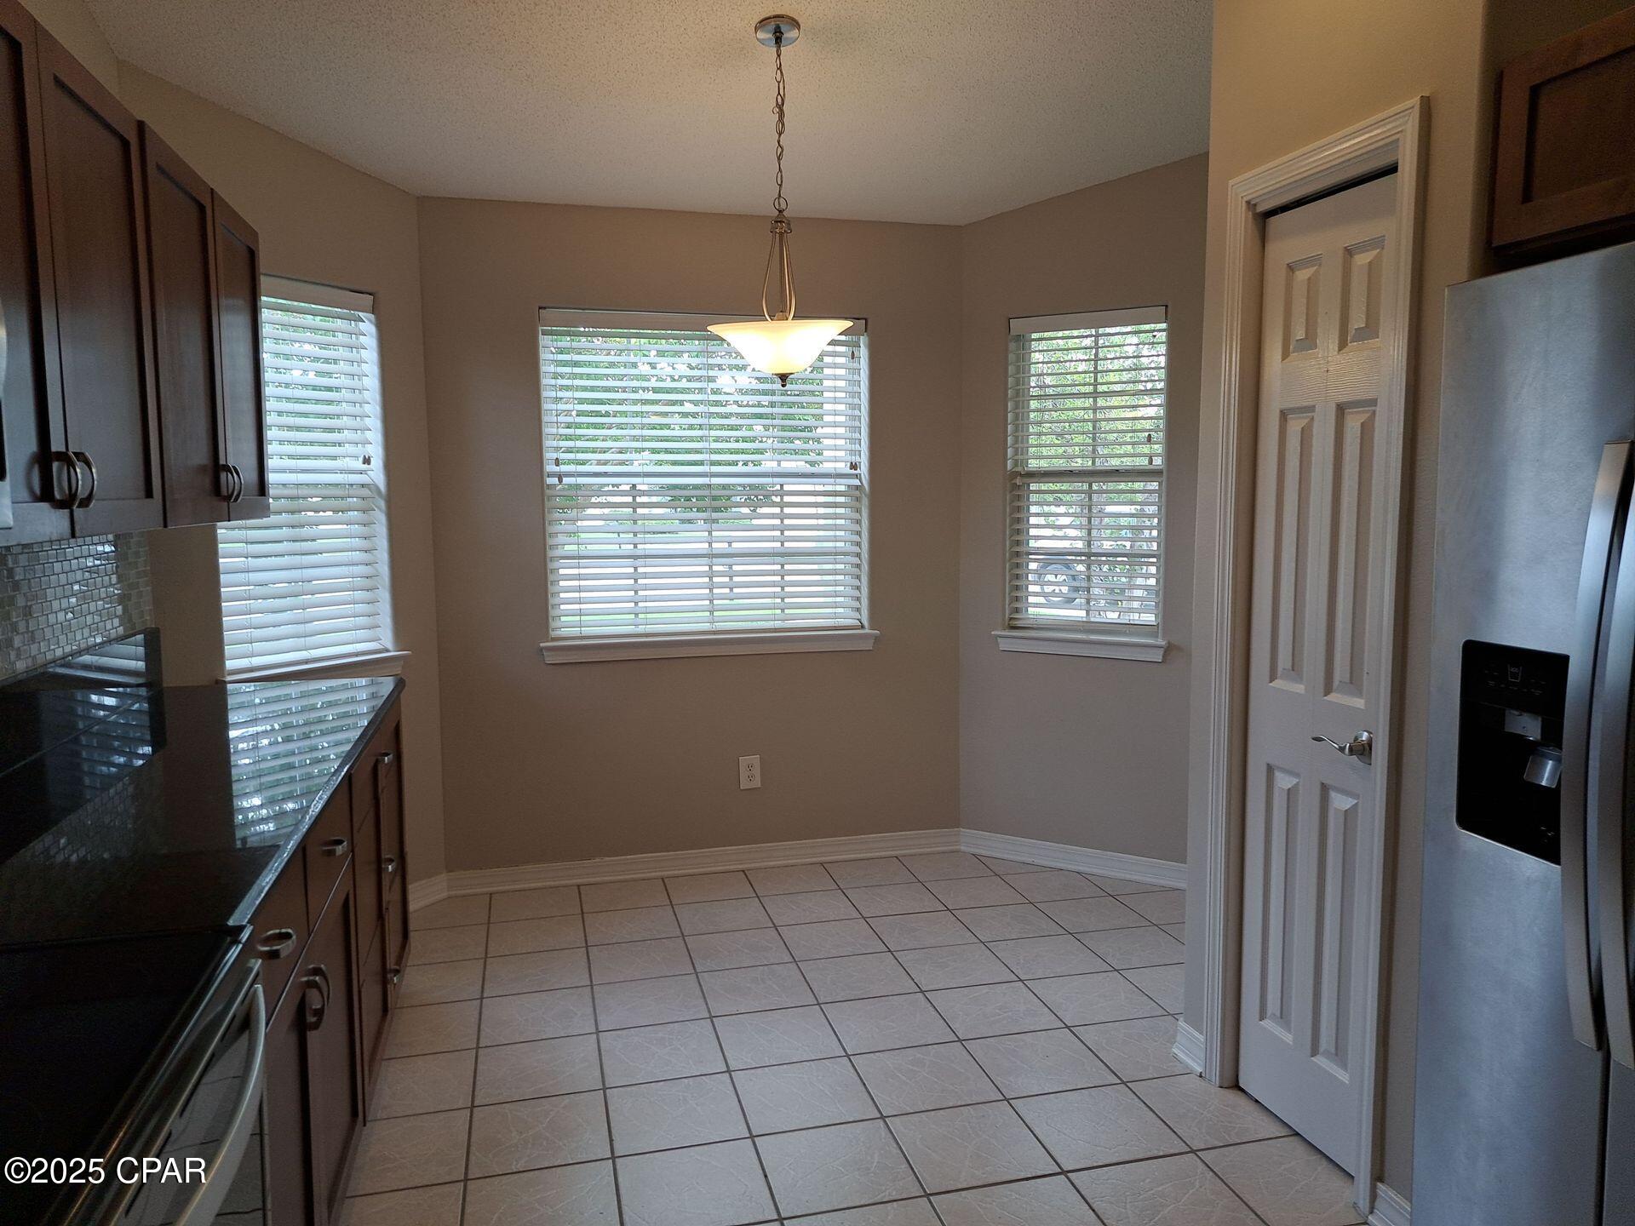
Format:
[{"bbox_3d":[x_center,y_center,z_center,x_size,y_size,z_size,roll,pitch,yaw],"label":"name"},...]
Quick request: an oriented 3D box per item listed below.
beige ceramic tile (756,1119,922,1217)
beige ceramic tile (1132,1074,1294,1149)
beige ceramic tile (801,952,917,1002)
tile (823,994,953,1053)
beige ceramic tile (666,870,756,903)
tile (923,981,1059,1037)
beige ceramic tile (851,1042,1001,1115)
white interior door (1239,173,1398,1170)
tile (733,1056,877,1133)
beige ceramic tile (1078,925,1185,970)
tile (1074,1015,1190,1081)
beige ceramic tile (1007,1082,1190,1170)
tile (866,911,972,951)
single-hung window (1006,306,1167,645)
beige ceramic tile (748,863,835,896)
[{"bbox_3d":[0.040,1.194,2.440,0.302,0.010,0.298,-2,6,-14],"label":"beige ceramic tile"},{"bbox_3d":[0.940,1.163,2.662,0.302,0.010,0.298,-2,6,-14],"label":"beige ceramic tile"},{"bbox_3d":[0.120,1.092,3.377,0.300,0.010,0.300,-2,6,-14],"label":"beige ceramic tile"},{"bbox_3d":[0.194,1.127,3.102,0.302,0.010,0.298,-2,6,-14],"label":"tile"},{"bbox_3d":[-0.396,1.009,4.151,0.302,0.010,0.299,-2,6,-14],"label":"beige ceramic tile"},{"bbox_3d":[0.491,1.111,3.156,0.300,0.010,0.300,-2,6,-14],"label":"tile"},{"bbox_3d":[0.266,1.148,2.790,0.300,0.010,0.300,-2,6,-14],"label":"beige ceramic tile"},{"bbox_3d":[1.082,0.150,2.419,0.036,2.030,0.445,-2,6,-16],"label":"white interior door"},{"bbox_3d":[-0.032,1.159,2.716,0.302,0.010,0.299,-2,6,-14],"label":"tile"},{"bbox_3d":[1.013,1.061,3.588,0.302,0.010,0.299,-2,6,-14],"label":"beige ceramic tile"},{"bbox_3d":[0.861,1.127,2.936,0.303,0.010,0.297,-2,6,-14],"label":"tile"},{"bbox_3d":[0.636,1.167,2.569,0.300,0.010,0.300,-2,6,-14],"label":"beige ceramic tile"},{"bbox_3d":[0.345,1.050,3.726,0.302,0.010,0.299,-2,6,-14],"label":"tile"},{"bbox_3d":[0.988,-0.509,4.176,0.578,1.165,0.060,3,7,31],"label":"single-hung window"},{"bbox_3d":[-0.099,1.005,4.237,0.304,0.010,0.278,-2,6,-14],"label":"beige ceramic tile"}]

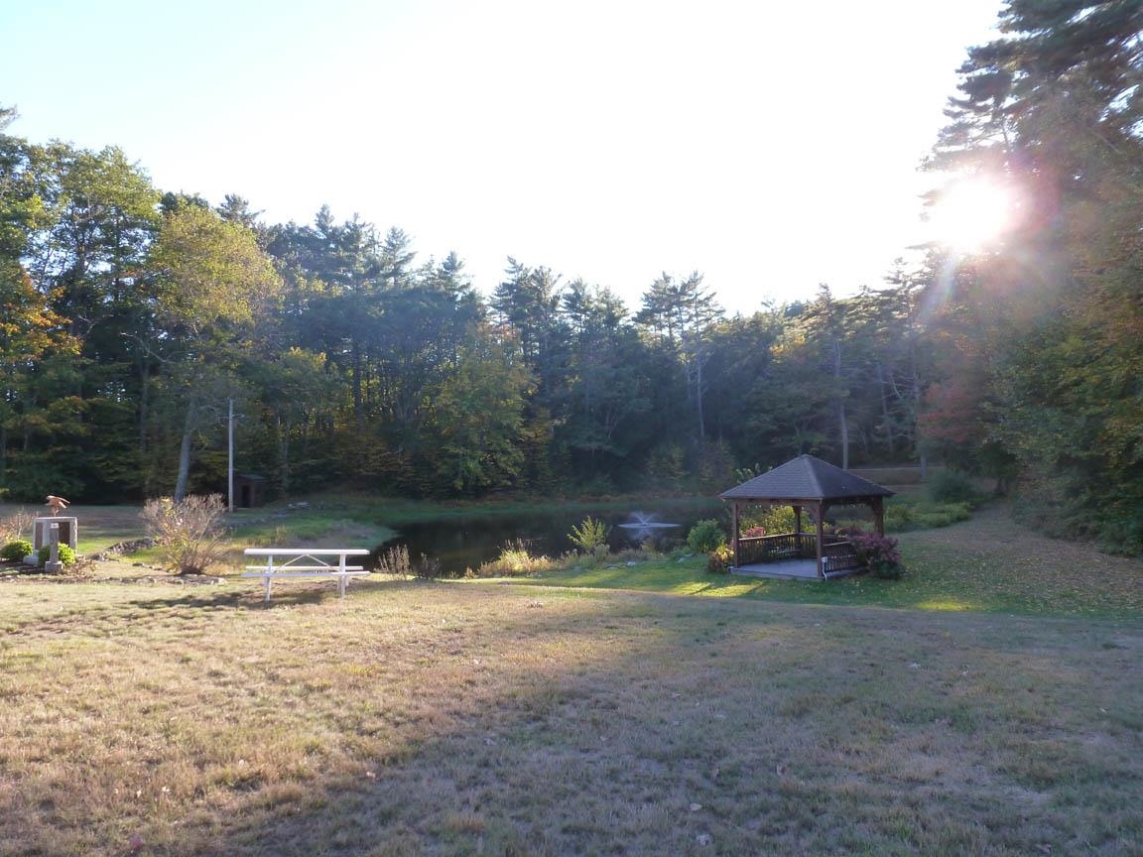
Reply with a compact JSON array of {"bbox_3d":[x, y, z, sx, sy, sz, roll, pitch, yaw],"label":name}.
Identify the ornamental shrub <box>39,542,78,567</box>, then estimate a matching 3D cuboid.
[{"bbox_3d":[-12.311,3.021,19.000,0.740,0.600,0.700,0,-3,-23],"label":"ornamental shrub"}]

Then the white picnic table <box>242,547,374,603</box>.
[{"bbox_3d":[-4.240,2.325,12.708,1.870,0.740,1.470,2,-6,-19],"label":"white picnic table"}]

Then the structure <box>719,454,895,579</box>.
[{"bbox_3d":[7.609,2.748,25.551,3.900,3.750,3.900,1,-4,-38],"label":"structure"}]

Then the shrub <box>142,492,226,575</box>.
[{"bbox_3d":[-8.155,2.227,16.700,1.650,1.680,1.500,0,-3,-25],"label":"shrub"}]

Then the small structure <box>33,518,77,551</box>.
[{"bbox_3d":[-12.891,2.690,19.800,0.920,0.930,0.280,0,-3,-21],"label":"small structure"}]

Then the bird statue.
[{"bbox_3d":[-12.854,1.929,19.800,0.550,0.530,0.420,0,-3,-21],"label":"bird statue"}]

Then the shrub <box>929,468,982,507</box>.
[{"bbox_3d":[23.228,3.576,48.000,2.900,2.200,2.700,-3,-3,23],"label":"shrub"}]

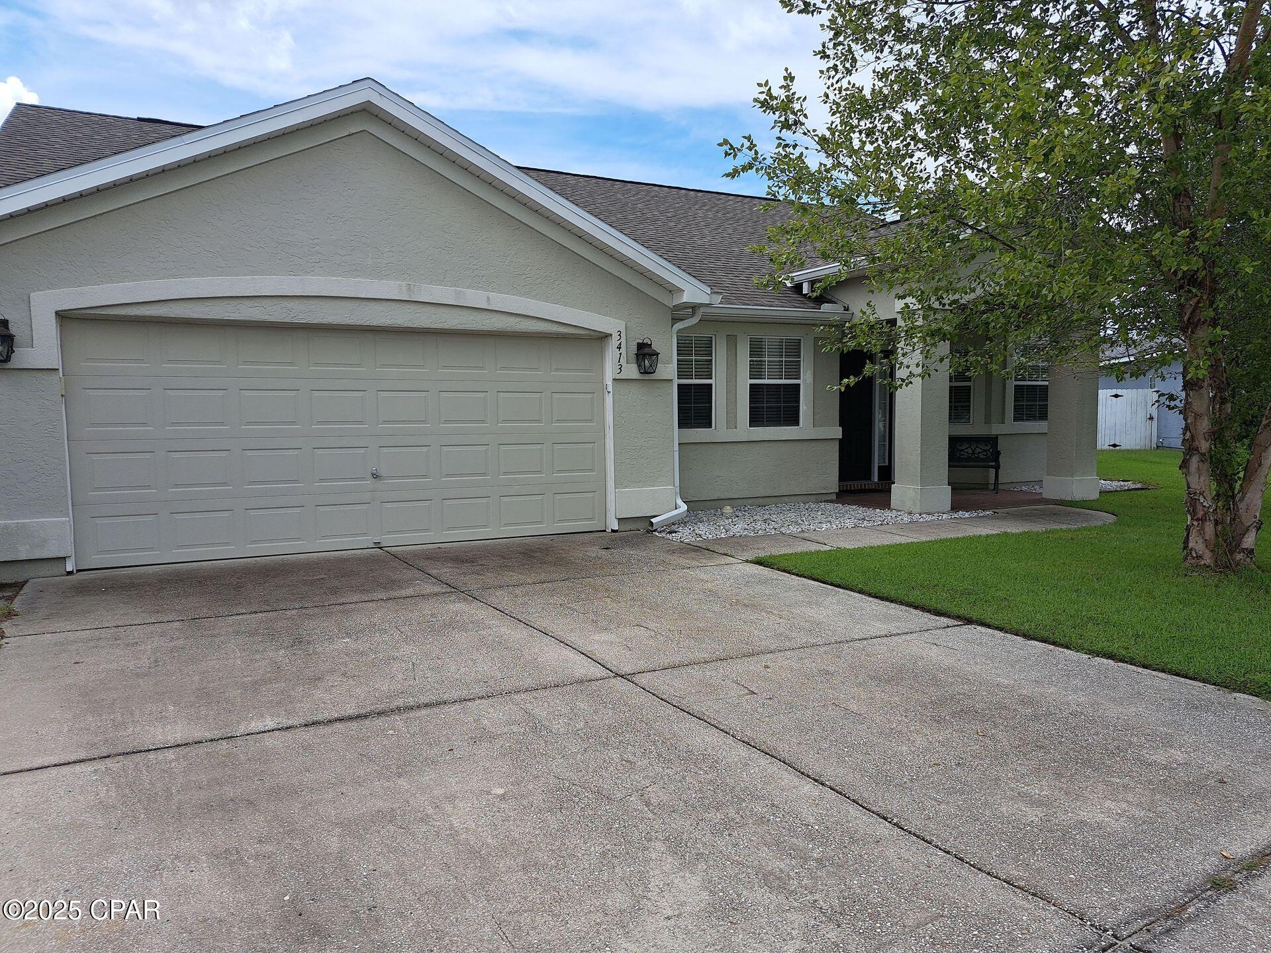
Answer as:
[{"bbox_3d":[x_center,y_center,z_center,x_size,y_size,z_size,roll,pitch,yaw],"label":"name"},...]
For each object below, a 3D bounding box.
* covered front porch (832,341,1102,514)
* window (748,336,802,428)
[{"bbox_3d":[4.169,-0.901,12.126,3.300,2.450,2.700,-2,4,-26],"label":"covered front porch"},{"bbox_3d":[1.868,-1.238,11.720,0.865,1.197,0.100,-2,4,-26],"label":"window"}]

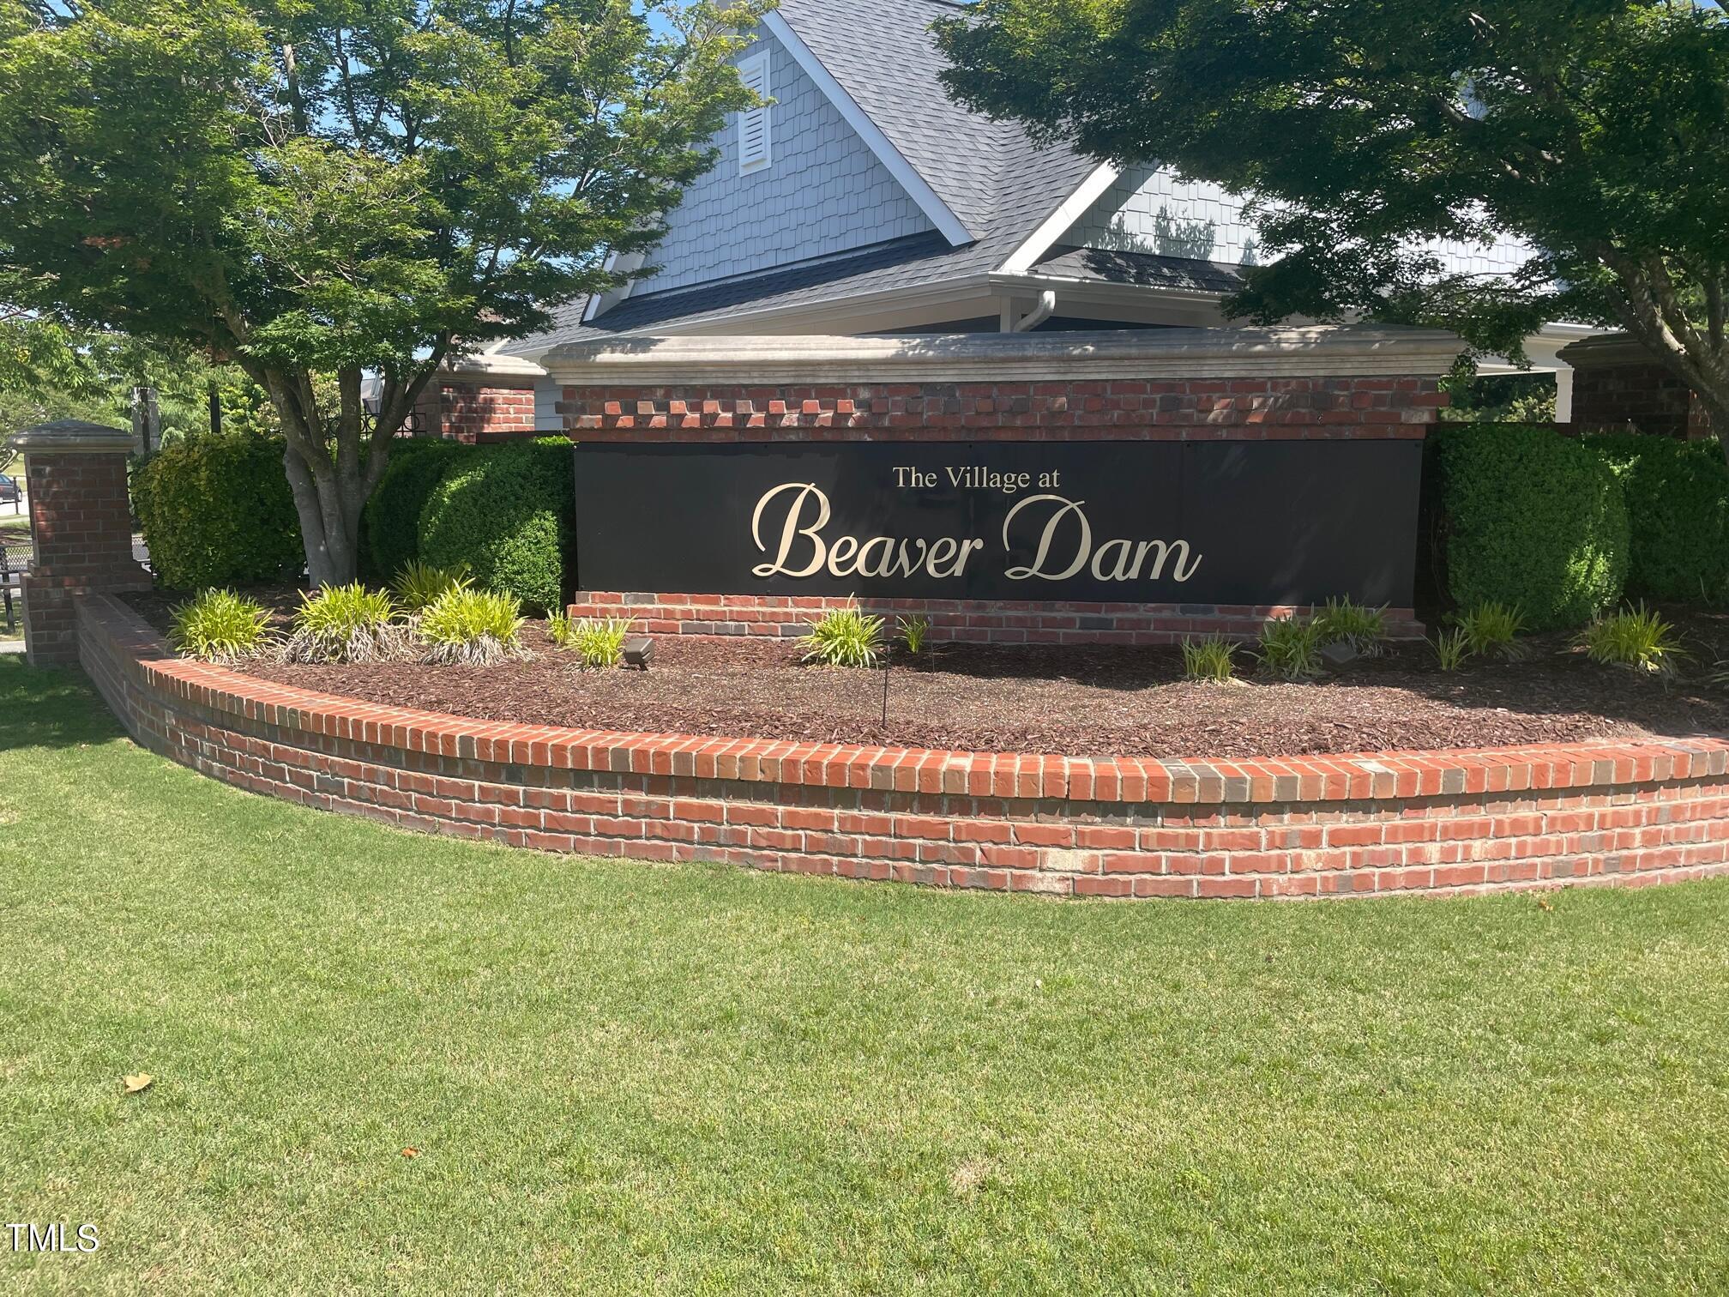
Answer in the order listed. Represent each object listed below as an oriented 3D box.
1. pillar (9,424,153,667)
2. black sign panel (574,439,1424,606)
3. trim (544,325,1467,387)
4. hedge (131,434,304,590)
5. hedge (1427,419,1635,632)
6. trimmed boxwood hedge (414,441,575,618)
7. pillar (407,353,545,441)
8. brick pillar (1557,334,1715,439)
[{"bbox_3d":[-6.047,-0.844,9.992,0.792,1.827,0.792,-5,8,-34],"label":"pillar"},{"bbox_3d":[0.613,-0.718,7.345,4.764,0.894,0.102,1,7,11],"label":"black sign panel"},{"bbox_3d":[0.687,-1.673,7.518,5.022,0.310,0.913,1,7,11],"label":"trim"},{"bbox_3d":[-5.408,-1.162,10.911,1.269,1.269,1.117,-3,8,-28],"label":"hedge"},{"bbox_3d":[4.255,-0.794,8.272,1.035,1.248,1.015,4,8,28],"label":"hedge"},{"bbox_3d":[-2.604,-0.894,9.186,1.015,1.188,1.015,-2,7,-14],"label":"trimmed boxwood hedge"},{"bbox_3d":[-3.473,-1.547,11.612,0.974,2.162,0.974,-4,8,-31],"label":"pillar"},{"bbox_3d":[5.974,-1.322,9.942,0.985,2.172,0.985,6,9,42],"label":"brick pillar"}]

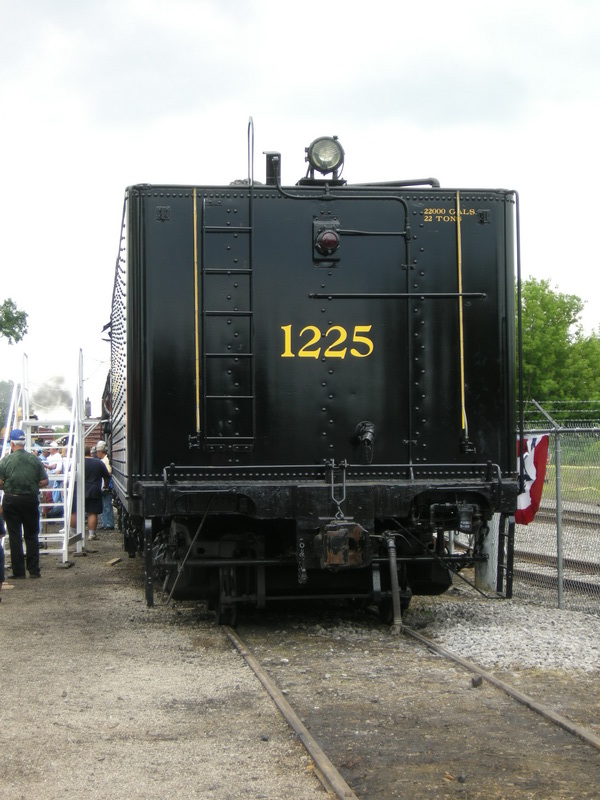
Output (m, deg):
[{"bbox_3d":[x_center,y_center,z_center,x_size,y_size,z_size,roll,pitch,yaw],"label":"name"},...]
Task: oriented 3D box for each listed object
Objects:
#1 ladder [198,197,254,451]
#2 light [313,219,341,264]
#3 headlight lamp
[{"bbox_3d":[-0.577,-0.618,13.994,0.420,2.080,0.090,0,-2,-7],"label":"ladder"},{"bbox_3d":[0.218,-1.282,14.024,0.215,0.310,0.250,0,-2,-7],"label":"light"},{"bbox_3d":[0.211,-1.989,14.176,0.300,0.315,0.270,0,-2,-7],"label":"headlight lamp"}]

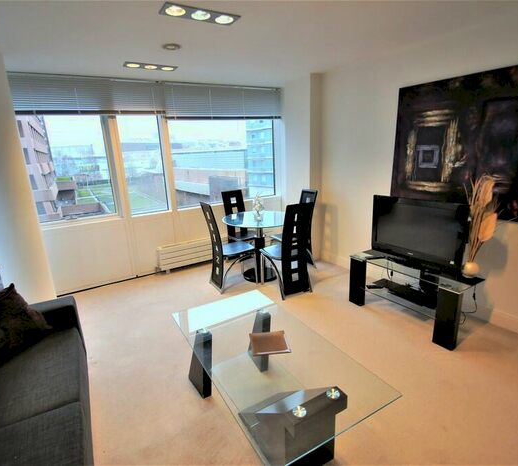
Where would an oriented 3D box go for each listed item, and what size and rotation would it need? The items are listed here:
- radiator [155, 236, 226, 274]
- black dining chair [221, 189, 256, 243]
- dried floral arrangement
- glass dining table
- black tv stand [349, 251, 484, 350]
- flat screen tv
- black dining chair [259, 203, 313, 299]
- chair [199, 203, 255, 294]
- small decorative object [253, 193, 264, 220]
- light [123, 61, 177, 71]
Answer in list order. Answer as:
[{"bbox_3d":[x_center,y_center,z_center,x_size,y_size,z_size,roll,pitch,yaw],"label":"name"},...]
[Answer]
[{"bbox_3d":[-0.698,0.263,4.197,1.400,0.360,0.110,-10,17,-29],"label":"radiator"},{"bbox_3d":[-0.236,-0.043,4.040,0.390,1.005,0.530,-11,17,-30],"label":"black dining chair"},{"bbox_3d":[1.646,-0.070,2.173,0.180,0.720,0.188,-12,18,-32],"label":"dried floral arrangement"},{"bbox_3d":[0.058,0.180,3.672,0.980,0.745,0.980,-2,15,1],"label":"glass dining table"},{"bbox_3d":[1.350,0.532,2.662,0.402,0.487,0.990,-12,18,-32],"label":"black tv stand"},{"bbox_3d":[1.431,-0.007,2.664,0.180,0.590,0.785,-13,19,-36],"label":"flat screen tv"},{"bbox_3d":[0.301,0.156,3.231,0.390,1.005,0.530,-10,17,-28],"label":"black dining chair"},{"bbox_3d":[-0.334,0.132,3.404,0.530,1.005,0.390,-10,17,-29],"label":"chair"},{"bbox_3d":[-0.008,-0.303,3.482,0.132,0.317,0.132,-12,18,-32],"label":"small decorative object"},{"bbox_3d":[-1.139,-1.772,3.076,0.507,0.035,0.177,-10,17,-26],"label":"light"}]

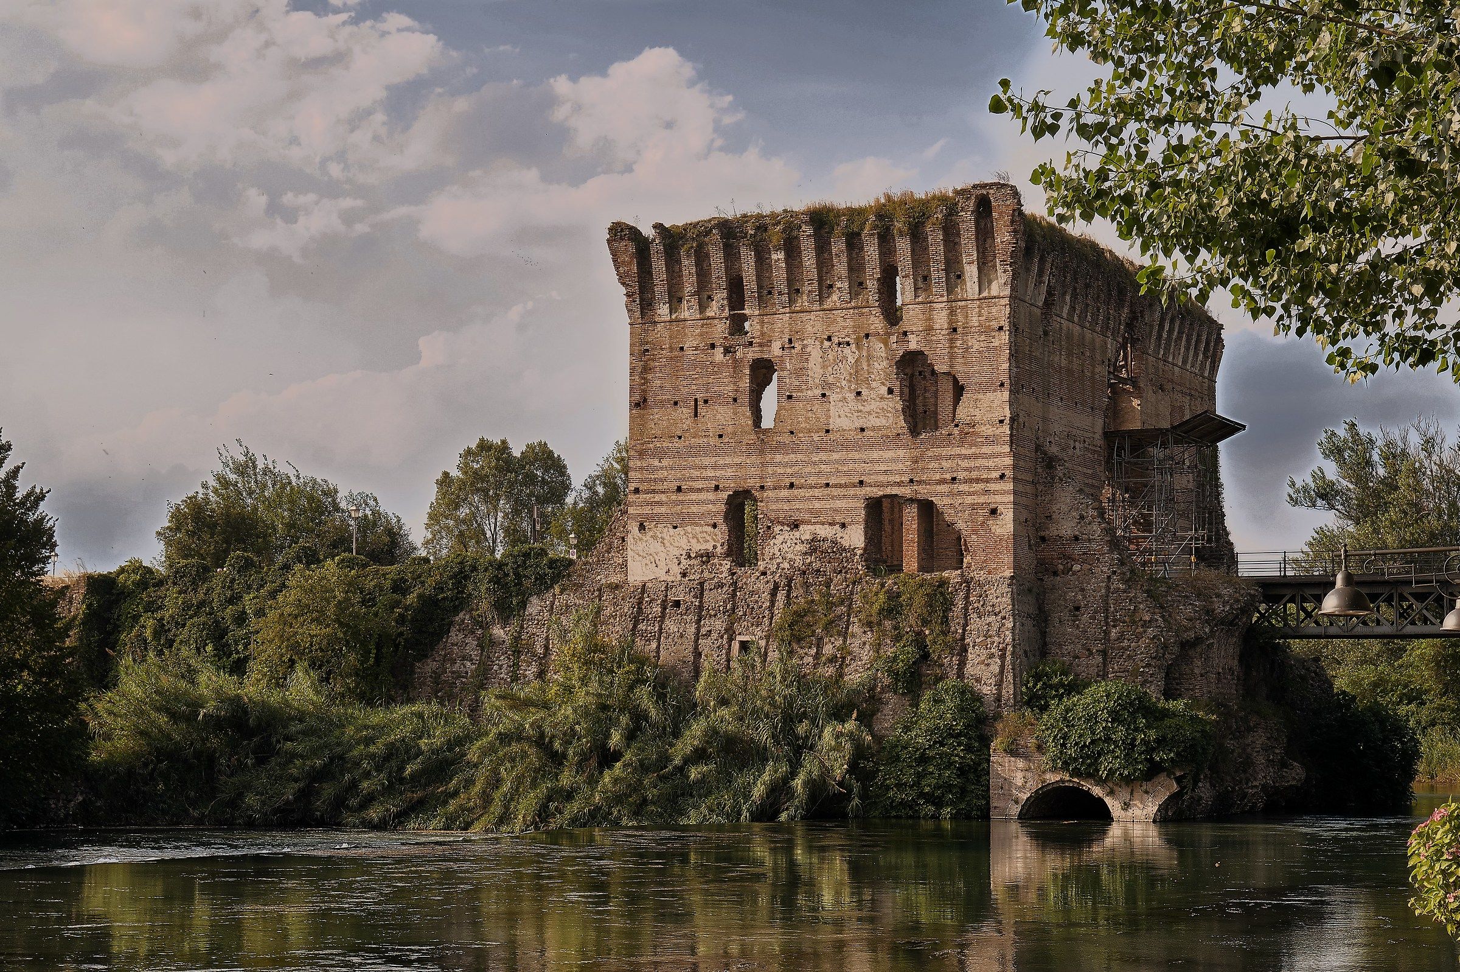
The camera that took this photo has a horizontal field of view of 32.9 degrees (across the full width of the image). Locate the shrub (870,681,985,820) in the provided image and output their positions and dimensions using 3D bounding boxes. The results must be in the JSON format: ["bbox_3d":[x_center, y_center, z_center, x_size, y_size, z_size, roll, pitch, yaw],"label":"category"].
[{"bbox_3d":[6.579,8.665,81.500,3.500,4.400,3.000,-2,-5,26],"label":"shrub"}]

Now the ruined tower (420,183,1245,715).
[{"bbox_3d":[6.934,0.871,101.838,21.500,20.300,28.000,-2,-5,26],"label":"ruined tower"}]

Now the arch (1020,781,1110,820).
[{"bbox_3d":[11.079,10.192,80.271,3.190,1.350,1.400,-2,-5,26],"label":"arch"}]

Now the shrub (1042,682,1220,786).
[{"bbox_3d":[12.871,7.982,80.300,4.900,3.200,3.400,-2,-5,26],"label":"shrub"}]

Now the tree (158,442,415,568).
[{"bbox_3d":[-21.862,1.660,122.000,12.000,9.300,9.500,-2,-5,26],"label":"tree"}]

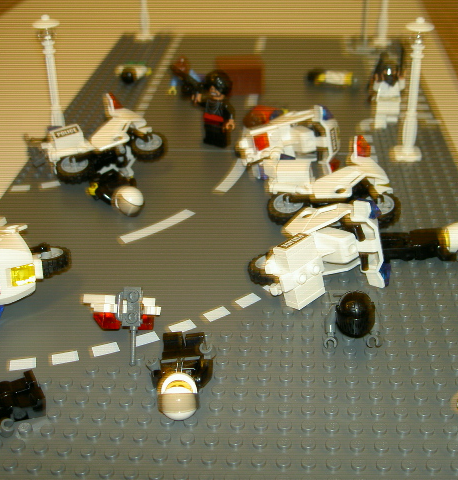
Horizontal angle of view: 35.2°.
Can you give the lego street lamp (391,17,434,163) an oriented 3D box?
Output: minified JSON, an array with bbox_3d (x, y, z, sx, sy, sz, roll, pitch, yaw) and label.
[{"bbox_3d":[0.104,-0.084,0.405,0.016,0.080,0.016,0,33,5],"label":"lego street lamp"}]

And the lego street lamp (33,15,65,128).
[{"bbox_3d":[-0.104,-0.093,0.429,0.016,0.080,0.016,3,33,4],"label":"lego street lamp"}]

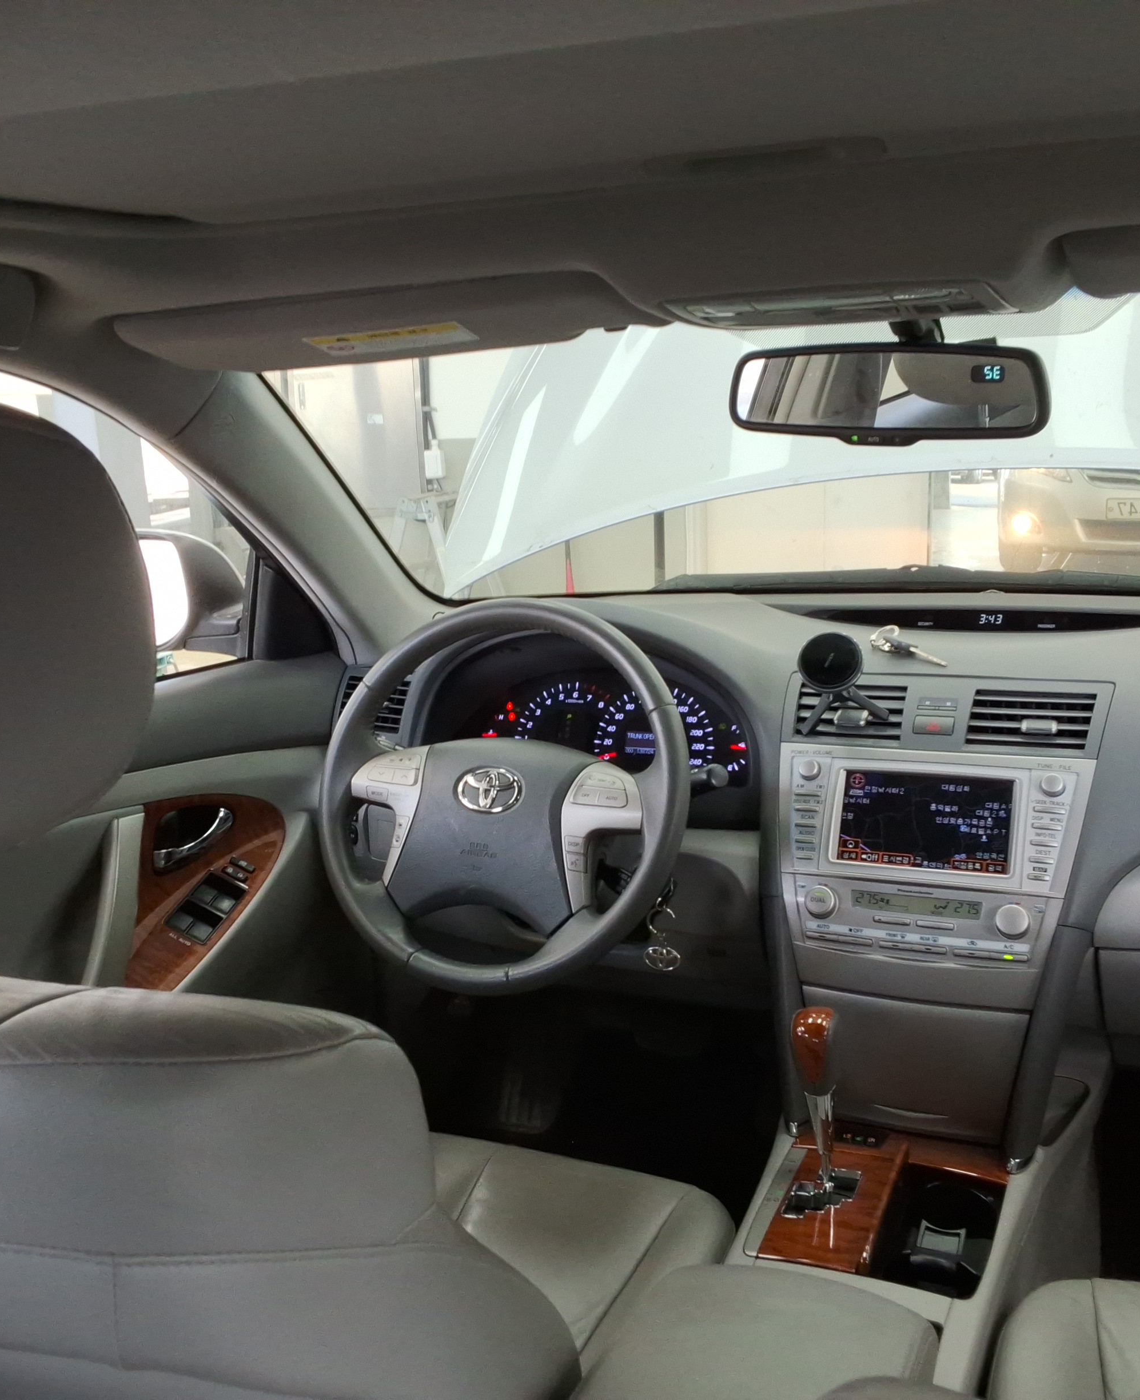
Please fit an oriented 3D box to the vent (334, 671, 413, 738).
[{"bbox_3d":[-0.217,0.006,1.699,0.092,0.080,0.040,3,-7,21],"label":"vent"}]

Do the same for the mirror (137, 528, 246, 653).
[{"bbox_3d":[-0.500,-0.127,1.782,0.230,0.152,0.130,1,13,14],"label":"mirror"}]

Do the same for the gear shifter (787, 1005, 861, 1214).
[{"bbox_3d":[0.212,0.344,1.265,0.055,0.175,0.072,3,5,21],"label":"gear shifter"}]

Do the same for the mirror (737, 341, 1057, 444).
[{"bbox_3d":[0.243,-0.230,1.129,0.250,0.072,0.042,7,20,35],"label":"mirror"}]

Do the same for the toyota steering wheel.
[{"bbox_3d":[-0.057,0.092,1.456,0.380,0.380,0.105,3,-10,21],"label":"toyota steering wheel"}]

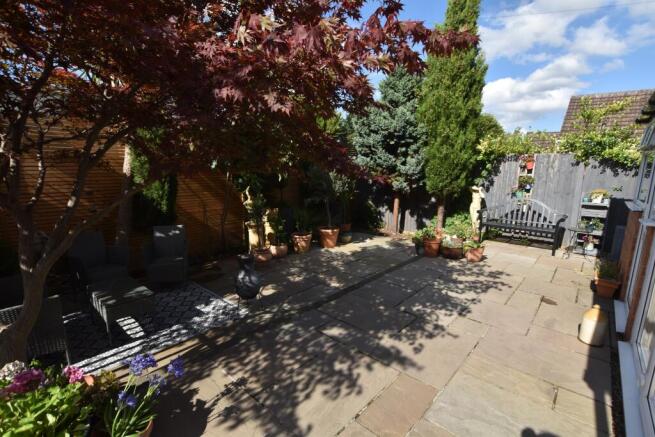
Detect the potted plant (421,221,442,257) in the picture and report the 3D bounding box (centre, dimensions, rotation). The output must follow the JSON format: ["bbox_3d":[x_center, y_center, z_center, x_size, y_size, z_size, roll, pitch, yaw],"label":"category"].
[{"bbox_3d":[1.881,0.364,5.282,0.376,0.623,0.376,0,8,0],"label":"potted plant"}]

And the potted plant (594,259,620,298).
[{"bbox_3d":[3.526,0.740,3.666,0.250,0.478,0.250,7,10,42],"label":"potted plant"}]

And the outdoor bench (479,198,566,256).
[{"bbox_3d":[4.127,0.142,6.223,0.650,0.980,1.450,-7,10,-40],"label":"outdoor bench"}]

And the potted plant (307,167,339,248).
[{"bbox_3d":[-0.109,-0.241,6.355,0.720,1.740,0.680,0,8,0],"label":"potted plant"}]

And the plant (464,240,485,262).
[{"bbox_3d":[2.518,0.560,4.988,0.299,0.324,0.299,0,8,0],"label":"plant"}]

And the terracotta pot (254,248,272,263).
[{"bbox_3d":[-1.067,0.618,4.808,0.312,0.180,0.312,0,8,0],"label":"terracotta pot"}]

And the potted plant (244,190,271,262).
[{"bbox_3d":[-1.274,0.142,5.299,0.467,1.298,0.467,-2,8,-14],"label":"potted plant"}]

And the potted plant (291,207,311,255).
[{"bbox_3d":[-0.473,0.227,5.306,0.398,0.798,0.400,0,8,0],"label":"potted plant"}]

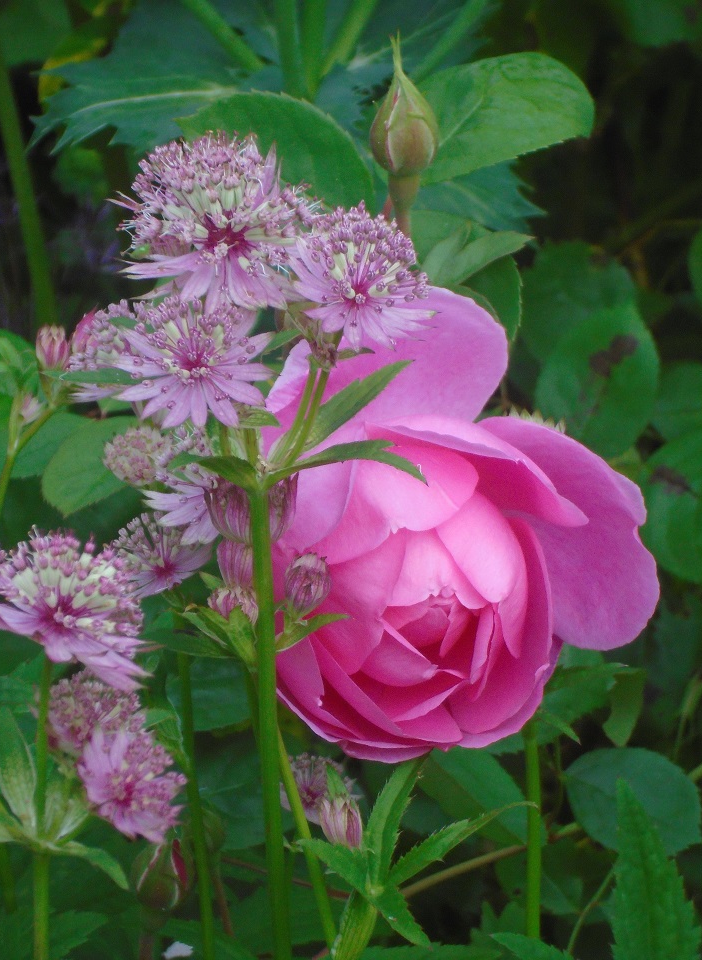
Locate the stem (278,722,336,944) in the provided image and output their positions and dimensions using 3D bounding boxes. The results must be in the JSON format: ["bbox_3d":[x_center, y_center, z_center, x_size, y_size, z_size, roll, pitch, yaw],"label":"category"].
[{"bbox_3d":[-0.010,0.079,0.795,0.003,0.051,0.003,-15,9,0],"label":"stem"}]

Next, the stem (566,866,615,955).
[{"bbox_3d":[0.056,0.100,0.840,0.013,0.021,0.006,0,14,0],"label":"stem"}]

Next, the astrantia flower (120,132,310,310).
[{"bbox_3d":[-0.029,-0.054,0.760,0.041,0.032,0.030,0,14,0],"label":"astrantia flower"}]

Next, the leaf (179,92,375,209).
[{"bbox_3d":[-0.018,-0.078,0.885,0.053,0.010,0.031,16,59,3],"label":"leaf"}]

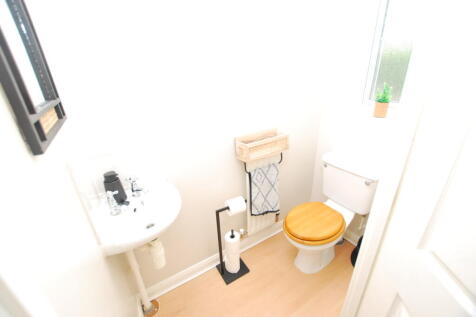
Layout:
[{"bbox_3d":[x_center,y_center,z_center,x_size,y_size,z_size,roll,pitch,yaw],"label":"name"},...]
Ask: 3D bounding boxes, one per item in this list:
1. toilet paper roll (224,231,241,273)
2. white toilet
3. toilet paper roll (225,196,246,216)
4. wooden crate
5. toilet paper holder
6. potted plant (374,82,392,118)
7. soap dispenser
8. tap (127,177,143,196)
[{"bbox_3d":[-0.043,0.696,1.483,0.106,0.312,0.106,-2,23,1],"label":"toilet paper roll"},{"bbox_3d":[0.640,0.434,1.474,0.720,0.773,0.410,-15,26,-28],"label":"white toilet"},{"bbox_3d":[-0.016,0.326,1.341,0.108,0.105,0.105,-15,26,-28],"label":"toilet paper roll"},{"bbox_3d":[0.172,-0.092,1.349,0.335,0.130,0.125,-15,26,-28],"label":"wooden crate"},{"bbox_3d":[-0.034,0.583,1.432,0.225,0.575,0.180,-15,26,-28],"label":"toilet paper holder"},{"bbox_3d":[0.938,-0.372,1.284,0.092,0.215,0.092,-15,26,-28],"label":"potted plant"},{"bbox_3d":[-0.586,0.141,0.947,0.070,0.152,0.066,4,24,14],"label":"soap dispenser"},{"bbox_3d":[-0.508,0.151,0.995,0.085,0.100,0.045,2,23,9],"label":"tap"}]

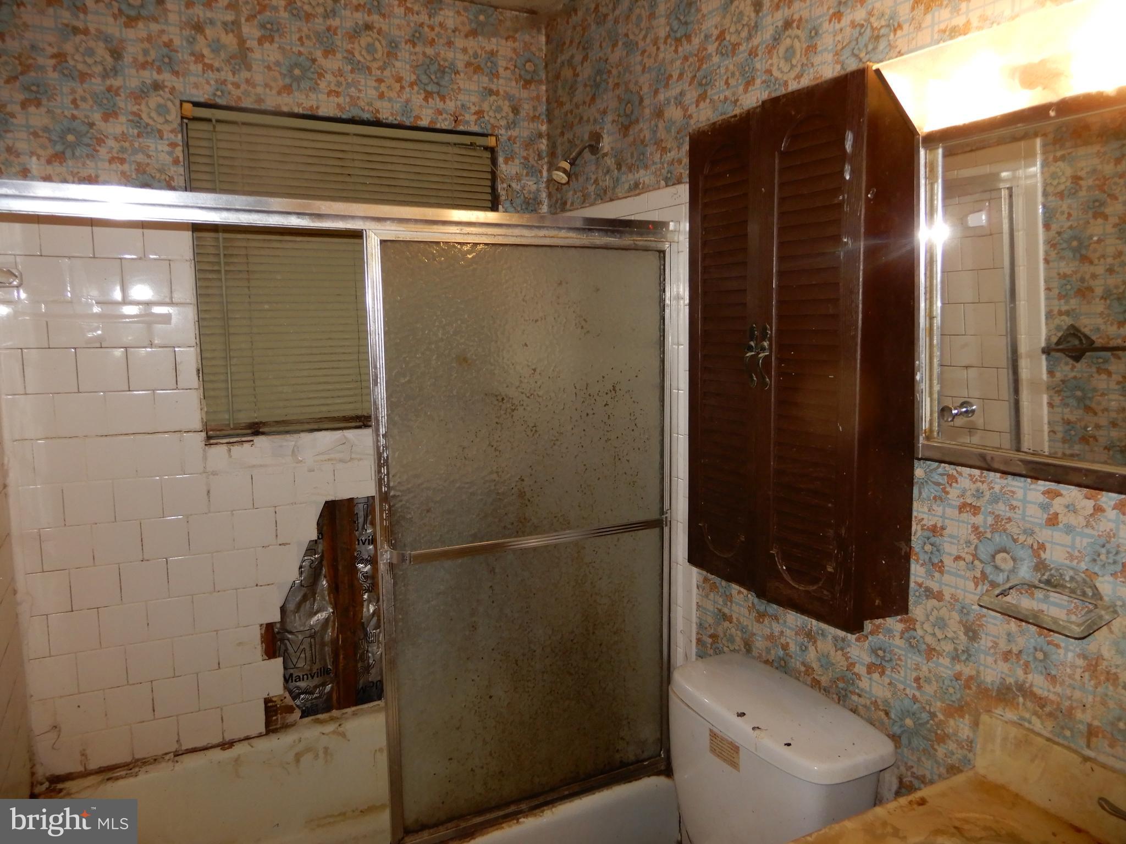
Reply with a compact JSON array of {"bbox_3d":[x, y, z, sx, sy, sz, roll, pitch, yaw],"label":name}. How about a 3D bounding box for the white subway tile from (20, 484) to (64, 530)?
[{"bbox_3d":[-1.277,0.208,1.915,0.088,0.108,0.009,-4,7,-28],"label":"white subway tile"}]

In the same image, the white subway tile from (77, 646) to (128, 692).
[{"bbox_3d":[-1.177,0.629,1.997,0.107,0.107,0.010,-3,8,-24],"label":"white subway tile"}]

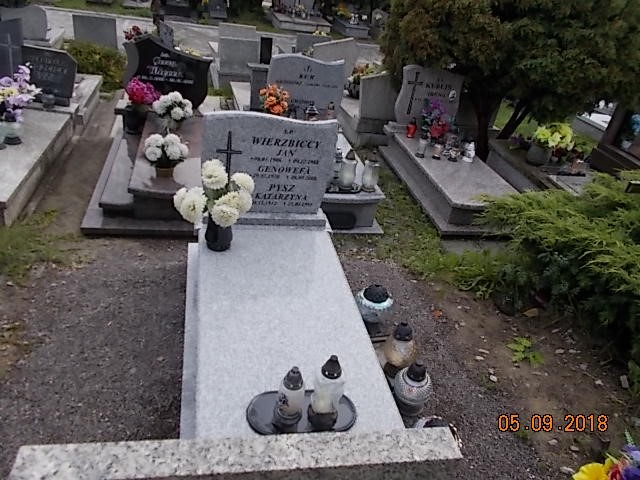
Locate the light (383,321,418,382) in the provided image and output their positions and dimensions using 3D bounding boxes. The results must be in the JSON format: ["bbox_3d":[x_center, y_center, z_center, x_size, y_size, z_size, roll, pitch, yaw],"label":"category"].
[{"bbox_3d":[0.353,0.490,2.119,0.142,0.305,0.142,-3,34,-11],"label":"light"}]

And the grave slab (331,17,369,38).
[{"bbox_3d":[0.683,-5.072,11.496,0.580,0.220,1.300,0,33,-14],"label":"grave slab"}]

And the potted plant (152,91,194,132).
[{"bbox_3d":[-1.235,-1.067,4.090,0.310,0.280,0.280,0,33,-14],"label":"potted plant"}]

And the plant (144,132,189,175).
[{"bbox_3d":[-1.086,-0.581,3.383,0.290,0.265,0.270,0,33,-14],"label":"plant"}]

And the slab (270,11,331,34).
[{"bbox_3d":[-0.461,-5.033,11.169,1.170,0.200,1.300,0,33,-14],"label":"slab"}]

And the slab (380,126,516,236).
[{"bbox_3d":[1.165,-0.534,4.170,0.850,0.270,1.530,0,34,-14],"label":"slab"}]

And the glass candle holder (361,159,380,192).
[{"bbox_3d":[0.372,-0.485,3.536,0.115,0.250,0.115,0,33,-14],"label":"glass candle holder"}]

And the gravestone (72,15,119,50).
[{"bbox_3d":[-2.811,-2.549,6.039,0.540,0.520,0.100,0,34,-14],"label":"gravestone"}]

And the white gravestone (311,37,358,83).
[{"bbox_3d":[0.156,-2.253,6.249,0.550,0.600,0.110,0,34,-14],"label":"white gravestone"}]

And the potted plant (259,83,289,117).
[{"bbox_3d":[-0.386,-1.111,3.866,0.250,0.280,0.240,1,33,-14],"label":"potted plant"}]

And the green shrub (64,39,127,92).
[{"bbox_3d":[-2.475,-1.986,5.346,0.680,0.440,0.550,0,34,-14],"label":"green shrub"}]

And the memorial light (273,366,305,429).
[{"bbox_3d":[-0.101,0.513,1.581,0.085,0.260,0.085,0,34,-14],"label":"memorial light"}]

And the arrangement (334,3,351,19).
[{"bbox_3d":[0.473,-4.647,9.781,0.320,0.310,0.300,1,33,-14],"label":"arrangement"}]

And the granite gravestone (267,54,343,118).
[{"bbox_3d":[-0.150,-1.474,4.547,0.700,0.500,0.100,0,33,-14],"label":"granite gravestone"}]

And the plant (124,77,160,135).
[{"bbox_3d":[-1.385,-1.039,3.712,0.270,0.440,0.270,1,33,-14],"label":"plant"}]

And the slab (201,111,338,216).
[{"bbox_3d":[-0.293,-0.405,2.577,0.666,0.561,0.080,1,33,-14],"label":"slab"}]

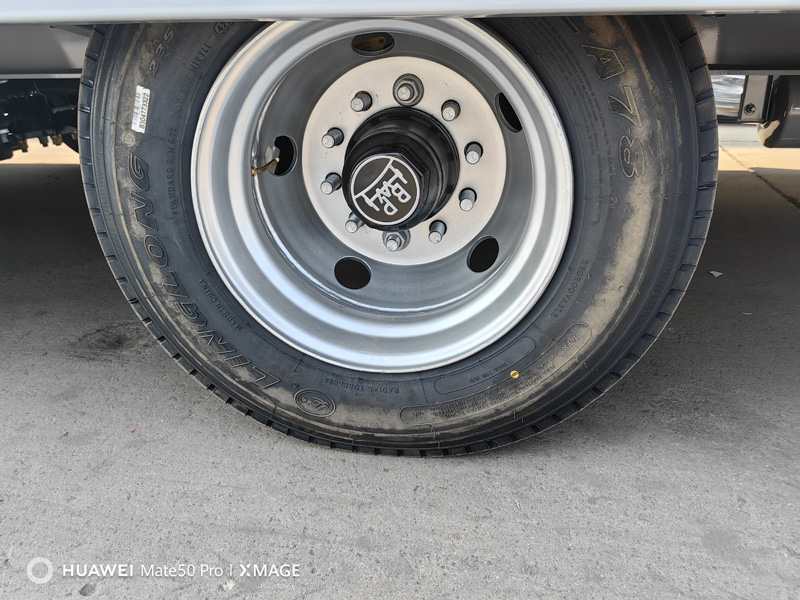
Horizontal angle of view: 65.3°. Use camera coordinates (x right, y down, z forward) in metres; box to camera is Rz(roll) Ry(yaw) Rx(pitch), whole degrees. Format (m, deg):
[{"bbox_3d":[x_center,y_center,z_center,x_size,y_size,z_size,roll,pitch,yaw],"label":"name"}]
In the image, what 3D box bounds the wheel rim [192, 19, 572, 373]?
[{"bbox_3d":[-0.013,-0.159,0.859,0.470,0.470,0.225,3,24,8],"label":"wheel rim"}]

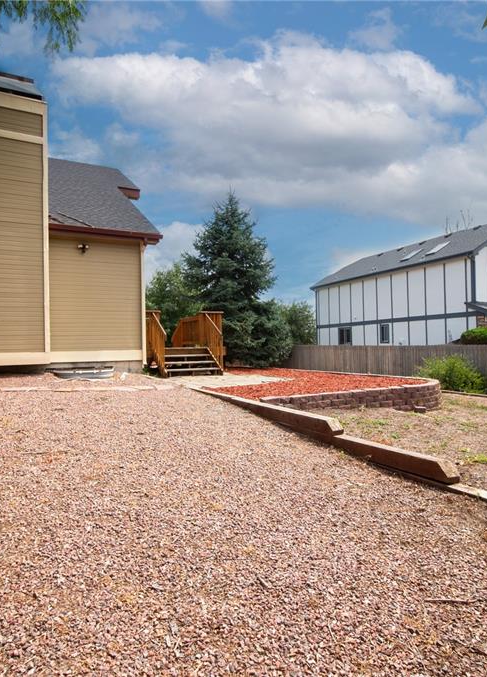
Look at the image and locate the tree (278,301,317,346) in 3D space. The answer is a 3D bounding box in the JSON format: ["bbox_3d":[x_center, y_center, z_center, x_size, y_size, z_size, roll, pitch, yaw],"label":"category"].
[{"bbox_3d":[3.936,-0.166,31.000,3.400,5.200,3.400,-1,-1,-26],"label":"tree"}]

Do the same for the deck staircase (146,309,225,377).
[{"bbox_3d":[-2.146,0.165,12.475,2.500,1.710,3.500,-1,-1,-26],"label":"deck staircase"}]

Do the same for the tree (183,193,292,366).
[{"bbox_3d":[-0.240,-2.305,17.000,4.400,7.000,4.400,-1,-1,0],"label":"tree"}]

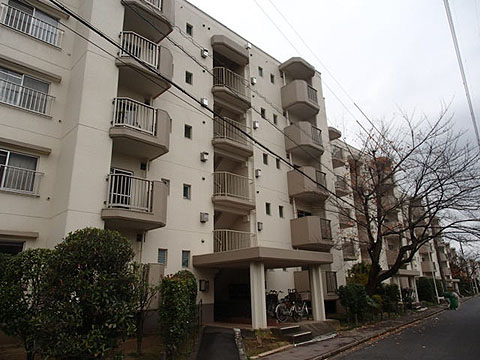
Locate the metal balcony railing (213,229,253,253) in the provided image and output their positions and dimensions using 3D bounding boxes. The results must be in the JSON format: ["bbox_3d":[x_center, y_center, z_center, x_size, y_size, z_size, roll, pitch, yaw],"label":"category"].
[{"bbox_3d":[-0.094,2.882,15.208,2.328,1.093,0.567,15,-24,-42],"label":"metal balcony railing"}]

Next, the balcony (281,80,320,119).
[{"bbox_3d":[3.814,-4.859,21.225,2.105,1.397,1.437,15,-24,-42],"label":"balcony"}]

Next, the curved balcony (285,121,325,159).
[{"bbox_3d":[3.884,-2.298,20.433,2.105,1.397,1.437,15,-24,-42],"label":"curved balcony"}]

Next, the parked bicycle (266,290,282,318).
[{"bbox_3d":[1.368,5.440,15.045,0.557,1.063,1.720,-9,-19,24],"label":"parked bicycle"}]

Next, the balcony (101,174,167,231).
[{"bbox_3d":[-3.681,0.787,11.579,2.145,1.397,1.437,15,-24,-42],"label":"balcony"}]

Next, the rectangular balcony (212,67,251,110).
[{"bbox_3d":[-0.291,-4.611,17.517,2.368,1.417,0.627,15,-24,-42],"label":"rectangular balcony"}]

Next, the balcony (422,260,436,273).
[{"bbox_3d":[27.381,12.506,49.795,2.105,1.386,1.437,15,-24,-42],"label":"balcony"}]

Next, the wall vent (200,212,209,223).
[{"bbox_3d":[-1.467,1.570,14.479,0.273,0.395,0.243,15,-24,-42],"label":"wall vent"}]

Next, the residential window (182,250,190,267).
[{"bbox_3d":[-2.117,3.095,13.524,0.385,0.658,0.121,15,-24,-42],"label":"residential window"}]

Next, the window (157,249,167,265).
[{"bbox_3d":[-2.862,2.898,12.822,0.395,0.658,0.121,15,-24,-42],"label":"window"}]

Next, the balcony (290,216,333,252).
[{"bbox_3d":[4.024,2.844,18.843,2.105,1.376,1.437,15,-24,-42],"label":"balcony"}]

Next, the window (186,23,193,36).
[{"bbox_3d":[-2.412,-7.164,16.681,0.385,0.658,0.121,15,-24,-42],"label":"window"}]

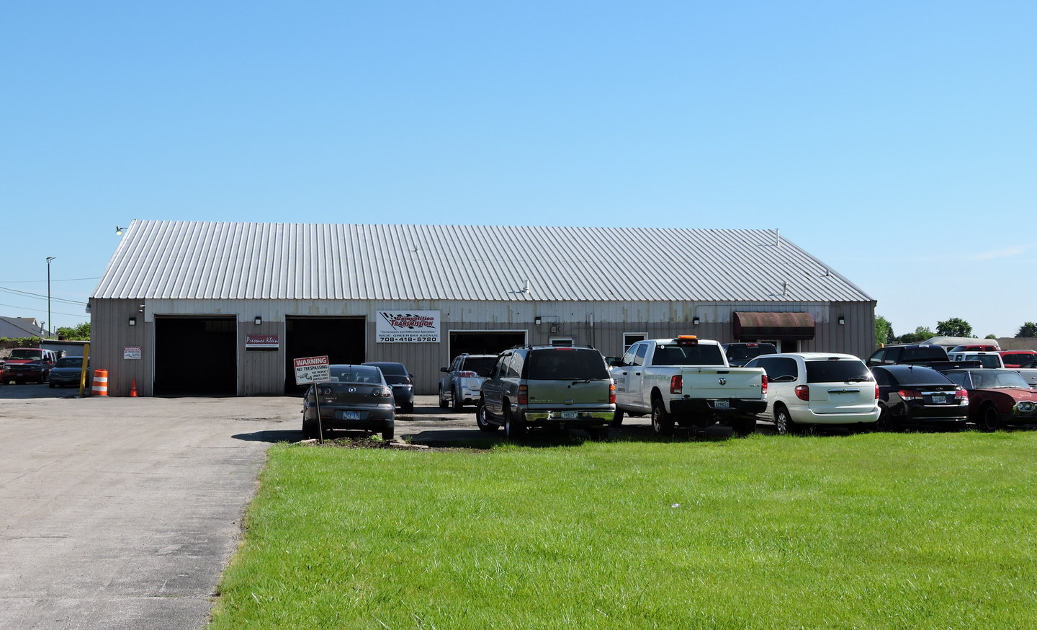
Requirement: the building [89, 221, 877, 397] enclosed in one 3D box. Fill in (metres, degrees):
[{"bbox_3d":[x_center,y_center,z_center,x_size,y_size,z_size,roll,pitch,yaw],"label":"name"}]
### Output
[{"bbox_3d":[-2.631,-0.360,64.202,30.800,7.758,24.700,0,-2,-10],"label":"building"}]

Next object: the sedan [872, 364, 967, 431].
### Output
[{"bbox_3d":[8.904,1.882,32.326,1.790,1.470,4.600,0,-1,-10],"label":"sedan"}]

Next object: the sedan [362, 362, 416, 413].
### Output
[{"bbox_3d":[-4.080,2.120,40.000,1.830,1.470,4.800,0,-2,-8],"label":"sedan"}]

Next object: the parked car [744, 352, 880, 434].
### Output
[{"bbox_3d":[6.242,1.702,30.433,1.980,1.750,5.090,0,-1,-12],"label":"parked car"}]

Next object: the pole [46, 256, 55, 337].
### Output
[{"bbox_3d":[-31.957,0.019,92.025,0.660,8.062,0.400,0,-1,0],"label":"pole"}]

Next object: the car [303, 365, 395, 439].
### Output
[{"bbox_3d":[-3.500,1.748,27.600,1.770,1.465,4.500,0,-2,-9],"label":"car"}]

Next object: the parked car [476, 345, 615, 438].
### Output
[{"bbox_3d":[0.500,1.605,28.920,2.030,1.920,5.500,0,-2,-10],"label":"parked car"}]

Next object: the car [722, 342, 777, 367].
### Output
[{"bbox_3d":[7.003,1.867,41.768,2.020,1.940,5.800,0,-1,-10],"label":"car"}]

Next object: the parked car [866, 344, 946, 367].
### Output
[{"bbox_3d":[13.033,1.923,44.567,2.010,1.940,5.850,0,-1,-11],"label":"parked car"}]

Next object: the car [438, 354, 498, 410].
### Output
[{"bbox_3d":[-1.263,2.002,41.442,1.850,1.680,4.700,0,-1,-11],"label":"car"}]

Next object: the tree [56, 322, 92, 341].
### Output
[{"bbox_3d":[-39.047,2.655,119.972,4.000,4.100,4.000,0,-1,0],"label":"tree"}]

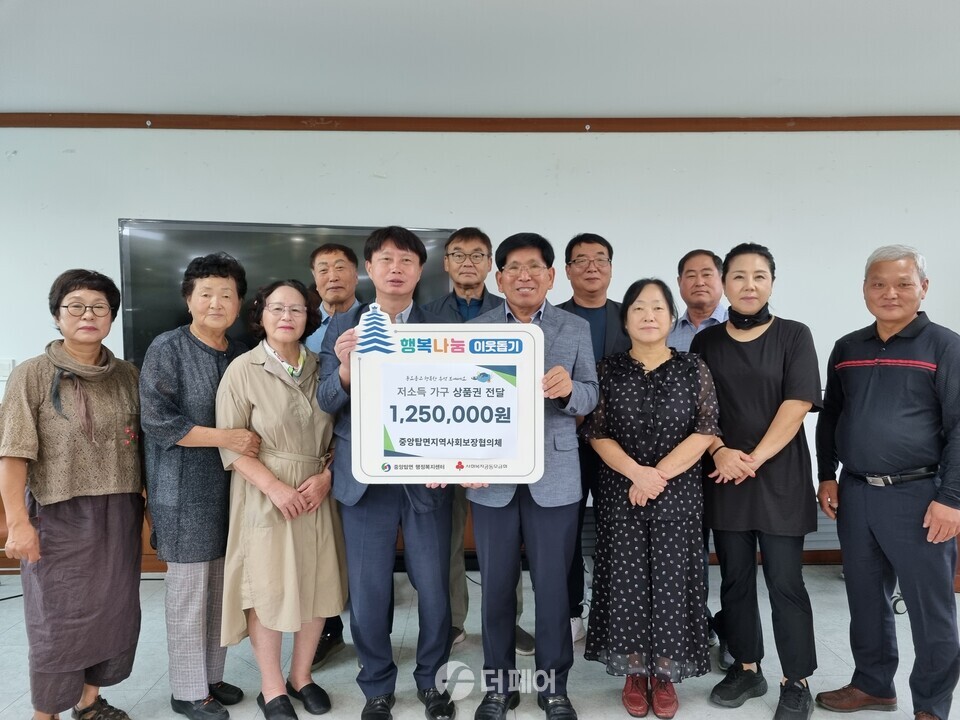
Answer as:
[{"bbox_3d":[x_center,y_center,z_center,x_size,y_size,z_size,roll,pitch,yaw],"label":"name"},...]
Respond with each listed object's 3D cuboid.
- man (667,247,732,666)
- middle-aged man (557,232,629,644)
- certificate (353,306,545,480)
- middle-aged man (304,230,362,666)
[{"bbox_3d":[0.937,0.369,3.005,0.500,1.664,0.320,0,1,12],"label":"man"},{"bbox_3d":[0.470,0.333,3.054,0.500,1.742,0.320,0,1,7],"label":"middle-aged man"},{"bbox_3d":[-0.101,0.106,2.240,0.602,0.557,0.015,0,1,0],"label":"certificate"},{"bbox_3d":[-0.590,0.363,3.005,0.500,1.701,0.320,-1,1,-9],"label":"middle-aged man"}]

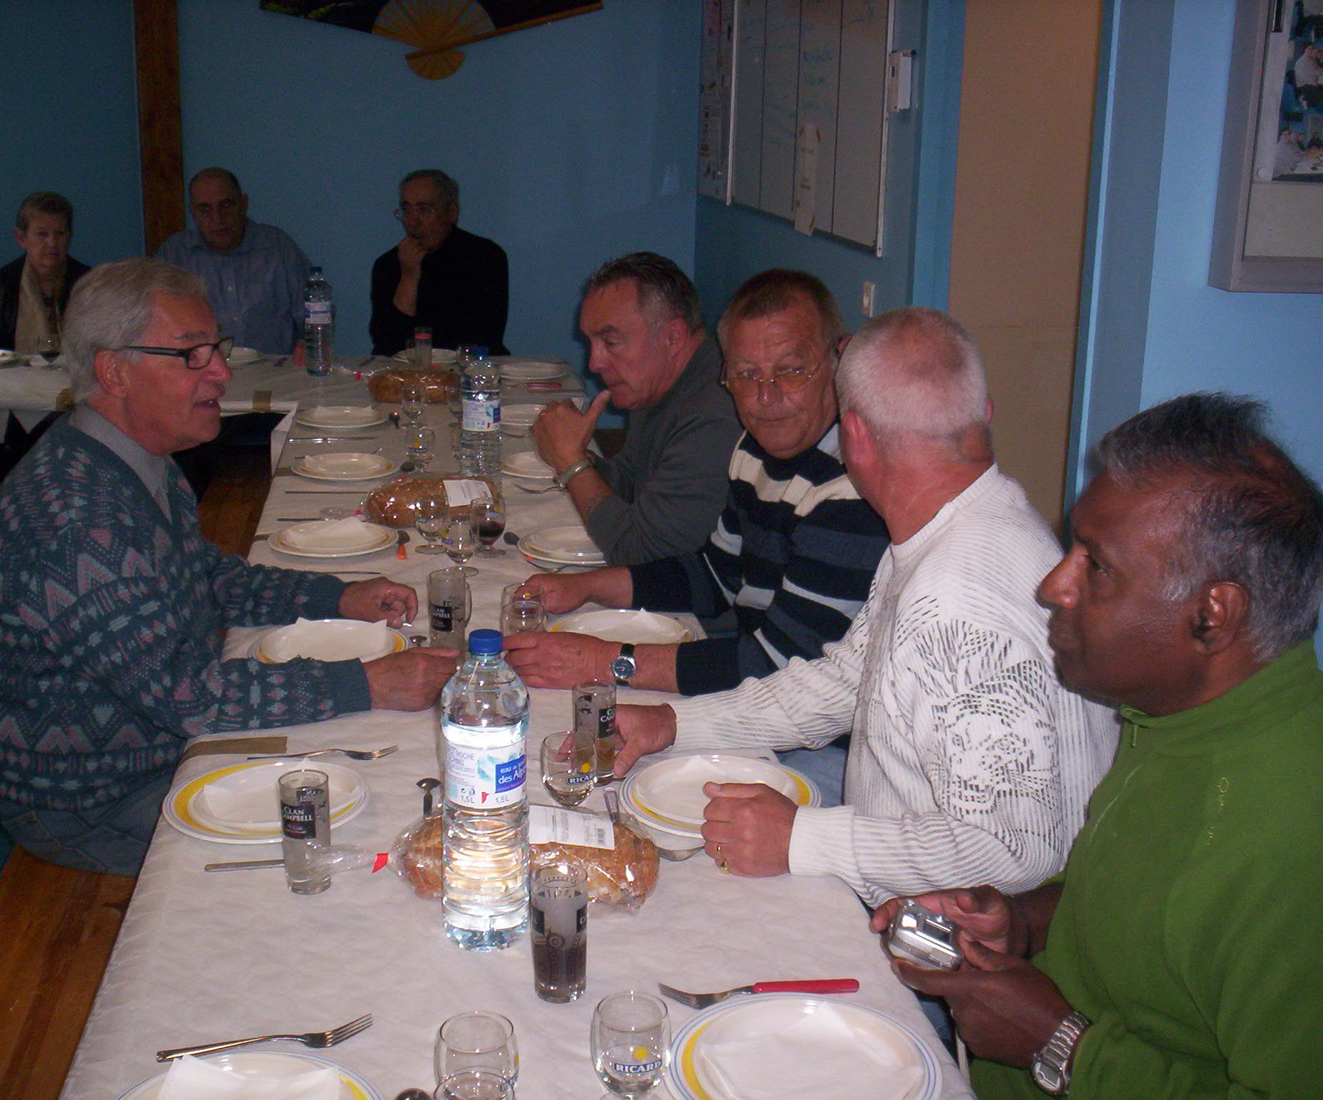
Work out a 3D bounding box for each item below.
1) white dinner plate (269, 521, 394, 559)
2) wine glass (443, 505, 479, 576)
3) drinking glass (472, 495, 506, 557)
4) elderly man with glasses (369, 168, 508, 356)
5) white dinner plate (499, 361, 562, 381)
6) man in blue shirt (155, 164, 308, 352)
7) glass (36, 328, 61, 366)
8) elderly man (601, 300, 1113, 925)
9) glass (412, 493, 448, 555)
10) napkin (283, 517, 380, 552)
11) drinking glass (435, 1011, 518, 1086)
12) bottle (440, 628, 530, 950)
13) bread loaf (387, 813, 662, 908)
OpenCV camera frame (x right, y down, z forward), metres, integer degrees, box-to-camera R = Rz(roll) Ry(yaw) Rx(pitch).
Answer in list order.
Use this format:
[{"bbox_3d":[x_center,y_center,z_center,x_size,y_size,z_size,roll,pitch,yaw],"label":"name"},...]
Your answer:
[{"bbox_3d":[-0.610,-0.015,2.948,0.240,0.030,0.240,-2,16,-9],"label":"white dinner plate"},{"bbox_3d":[-0.357,-0.008,2.813,0.065,0.100,0.065,-2,16,-9],"label":"wine glass"},{"bbox_3d":[-0.322,-0.042,2.931,0.065,0.100,0.065,-2,16,-9],"label":"drinking glass"},{"bbox_3d":[-0.764,-0.609,5.424,0.520,1.330,0.750,2,16,5],"label":"elderly man with glasses"},{"bbox_3d":[-0.401,-0.521,4.702,0.240,0.030,0.240,-2,16,-9],"label":"white dinner plate"},{"bbox_3d":[-1.474,-0.620,5.424,0.560,1.330,0.750,-2,16,-8],"label":"man in blue shirt"},{"bbox_3d":[-1.856,-0.603,4.774,0.069,0.103,0.069,-2,16,-9],"label":"glass"},{"bbox_3d":[0.245,0.386,1.911,0.680,1.340,0.540,0,16,-3],"label":"elderly man"},{"bbox_3d":[-0.439,-0.049,3.012,0.064,0.107,0.064,1,16,0],"label":"glass"},{"bbox_3d":[-0.619,-0.025,2.967,0.185,0.035,0.170,1,16,0],"label":"napkin"},{"bbox_3d":[-0.149,0.438,1.288,0.068,0.103,0.068,-2,16,-9],"label":"drinking glass"},{"bbox_3d":[-0.179,0.243,1.608,0.087,0.324,0.087,1,16,0],"label":"bottle"},{"bbox_3d":[-0.143,0.331,1.705,0.280,0.082,0.120,2,16,4],"label":"bread loaf"}]

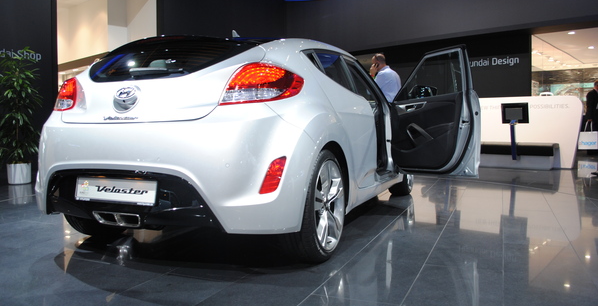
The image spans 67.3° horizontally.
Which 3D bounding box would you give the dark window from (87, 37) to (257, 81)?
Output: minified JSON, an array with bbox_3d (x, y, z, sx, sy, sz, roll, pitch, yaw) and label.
[{"bbox_3d":[-0.730,-0.530,2.501,0.900,0.150,0.610,1,35,24],"label":"dark window"}]

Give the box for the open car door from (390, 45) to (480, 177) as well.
[{"bbox_3d":[1.092,-0.311,3.875,0.260,1.040,0.960,-2,4,-30],"label":"open car door"}]

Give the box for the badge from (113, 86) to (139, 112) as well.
[{"bbox_3d":[-0.859,-0.269,2.219,0.160,0.140,0.040,1,-6,24],"label":"badge"}]

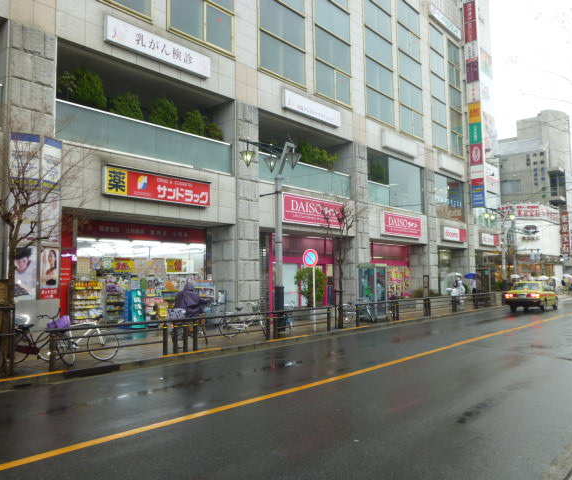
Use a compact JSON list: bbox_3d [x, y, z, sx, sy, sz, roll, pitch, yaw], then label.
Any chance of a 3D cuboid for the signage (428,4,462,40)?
[{"bbox_3d":[10.202,-13.764,31.876,0.220,0.675,4.662,-5,-6,41],"label":"signage"}]

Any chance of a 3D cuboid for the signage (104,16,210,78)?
[{"bbox_3d":[-3.801,-5.752,15.200,0.220,0.724,3.641,-5,-6,41],"label":"signage"}]

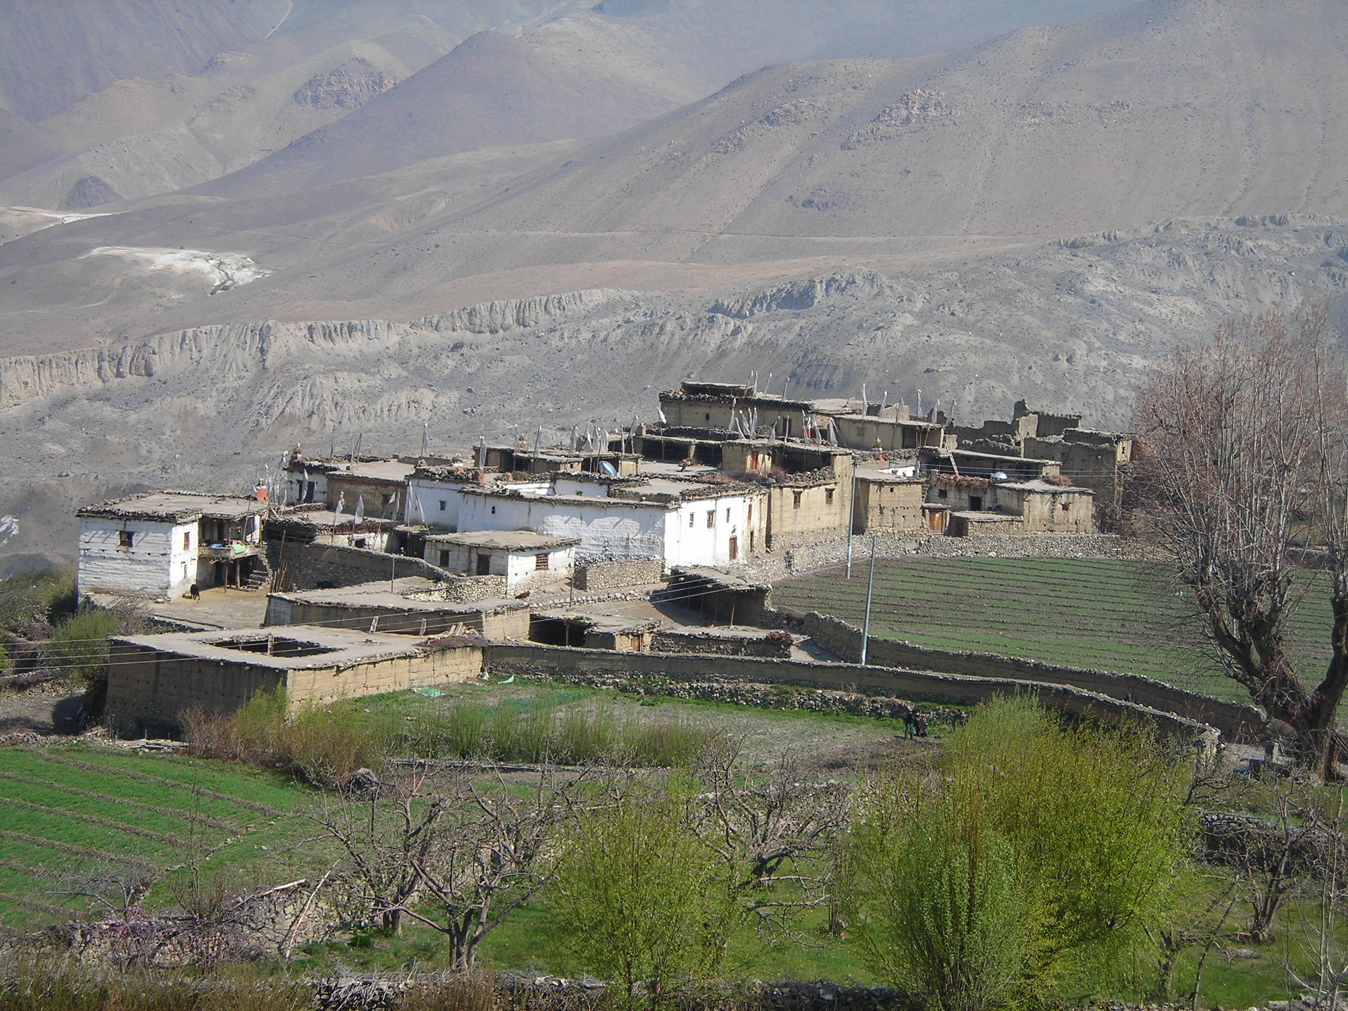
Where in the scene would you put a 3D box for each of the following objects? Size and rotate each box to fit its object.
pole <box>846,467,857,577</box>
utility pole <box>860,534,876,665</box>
[{"bbox_3d":[12.031,1.128,202.584,0.180,7.640,0.180,3,6,0],"label":"pole"},{"bbox_3d":[11.030,5.593,169.584,0.180,7.810,0.180,5,6,0],"label":"utility pole"}]

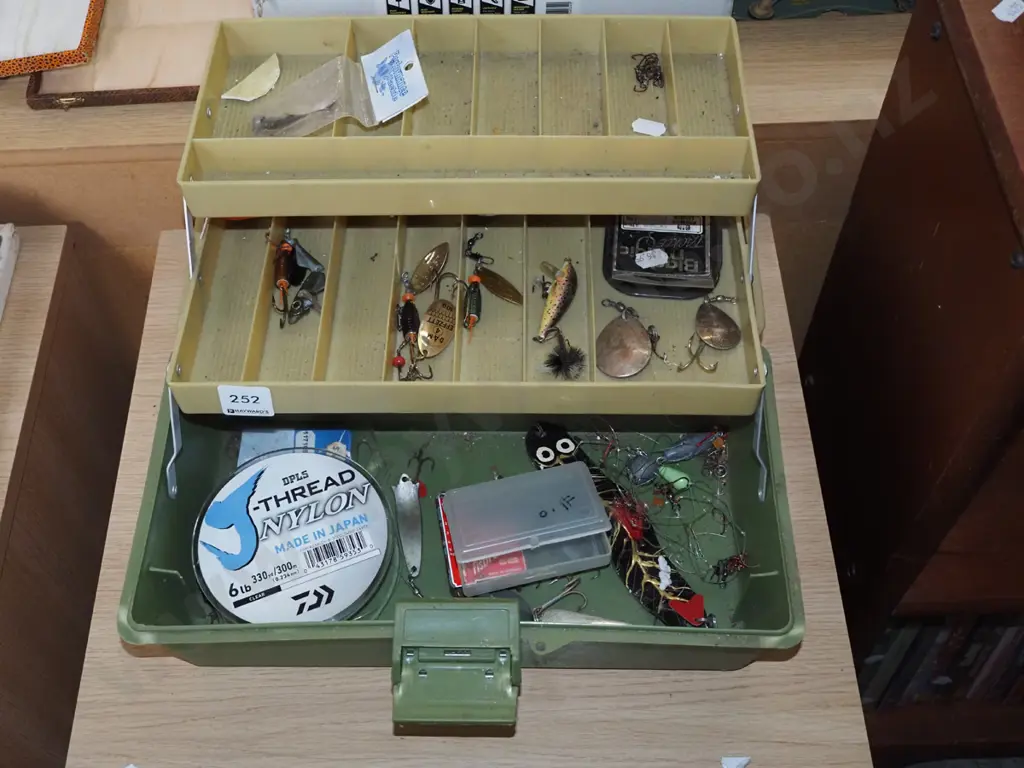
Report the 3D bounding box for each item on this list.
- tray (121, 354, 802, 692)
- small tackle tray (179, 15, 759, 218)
[{"bbox_3d":[-0.024,0.080,0.590,0.325,0.083,0.200,0,58,1],"label":"tray"},{"bbox_3d":[-0.021,-0.148,0.618,0.295,0.028,0.128,0,56,1],"label":"small tackle tray"}]

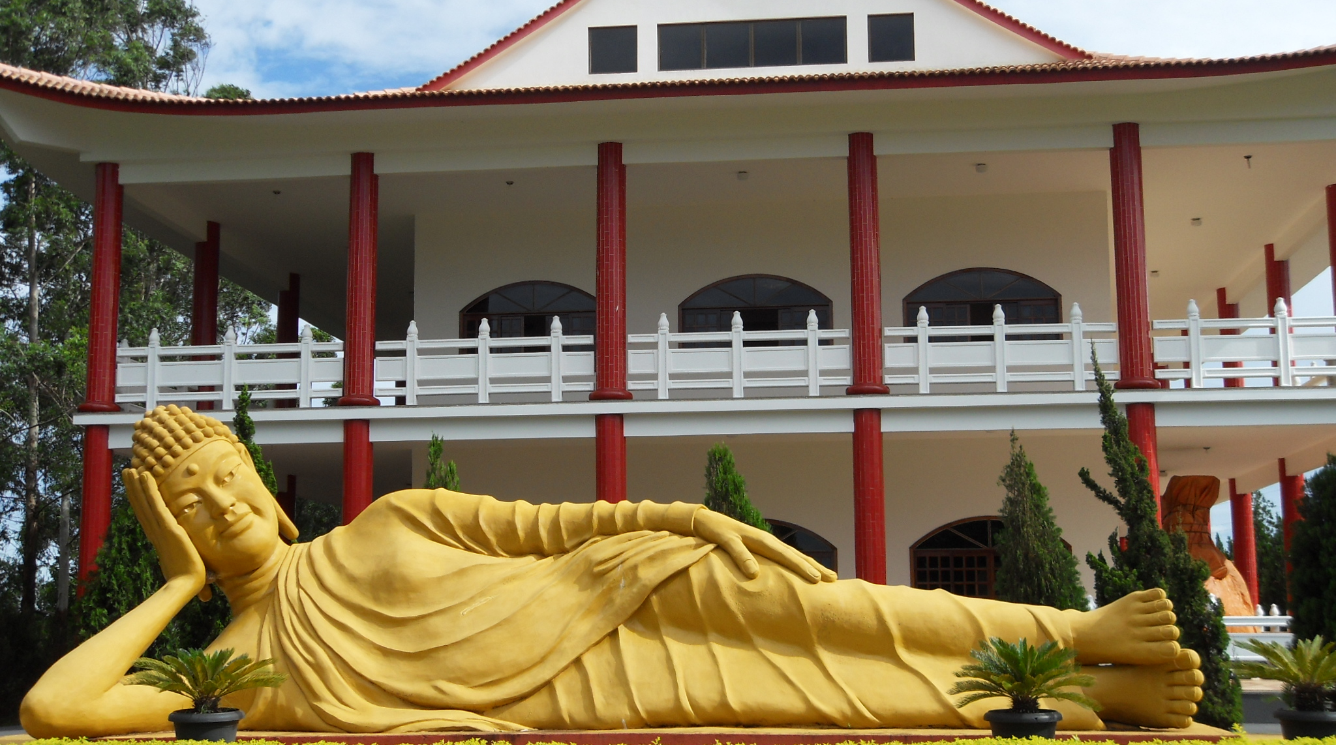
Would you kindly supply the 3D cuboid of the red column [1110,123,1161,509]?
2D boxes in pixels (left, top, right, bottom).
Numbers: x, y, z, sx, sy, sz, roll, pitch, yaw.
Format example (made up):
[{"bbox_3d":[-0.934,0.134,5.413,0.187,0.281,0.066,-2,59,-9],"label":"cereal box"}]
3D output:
[{"bbox_3d":[7.234,0.406,25.570,0.650,8.723,0.650,-1,-8,6],"label":"red column"}]

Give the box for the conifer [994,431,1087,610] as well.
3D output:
[{"bbox_3d":[4.956,2.735,22.138,1.500,3.926,1.500,-1,-8,6],"label":"conifer"}]

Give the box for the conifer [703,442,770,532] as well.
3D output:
[{"bbox_3d":[0.926,2.869,22.547,1.400,3.844,1.400,-1,-8,6],"label":"conifer"}]

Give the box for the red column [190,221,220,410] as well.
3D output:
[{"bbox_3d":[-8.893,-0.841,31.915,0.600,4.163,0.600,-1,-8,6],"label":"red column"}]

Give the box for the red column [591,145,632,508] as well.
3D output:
[{"bbox_3d":[-0.898,0.595,26.407,0.650,8.723,0.650,-1,-8,6],"label":"red column"}]

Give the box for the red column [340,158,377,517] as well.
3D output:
[{"bbox_3d":[-4.989,0.689,26.828,0.650,8.723,0.650,-1,-8,6],"label":"red column"}]

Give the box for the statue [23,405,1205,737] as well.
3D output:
[{"bbox_3d":[-0.409,1.369,12.086,8.300,2.378,1.800,-1,-8,6],"label":"statue"}]

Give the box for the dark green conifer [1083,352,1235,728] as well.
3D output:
[{"bbox_3d":[6.204,2.163,20.867,1.950,4.685,1.700,-1,-8,6],"label":"dark green conifer"}]

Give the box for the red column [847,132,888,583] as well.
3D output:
[{"bbox_3d":[3.135,0.501,25.992,0.650,8.723,0.650,-1,-8,6],"label":"red column"}]

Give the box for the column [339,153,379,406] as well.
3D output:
[{"bbox_3d":[-5.008,-1.556,27.141,0.660,4.189,0.660,-1,-8,6],"label":"column"}]

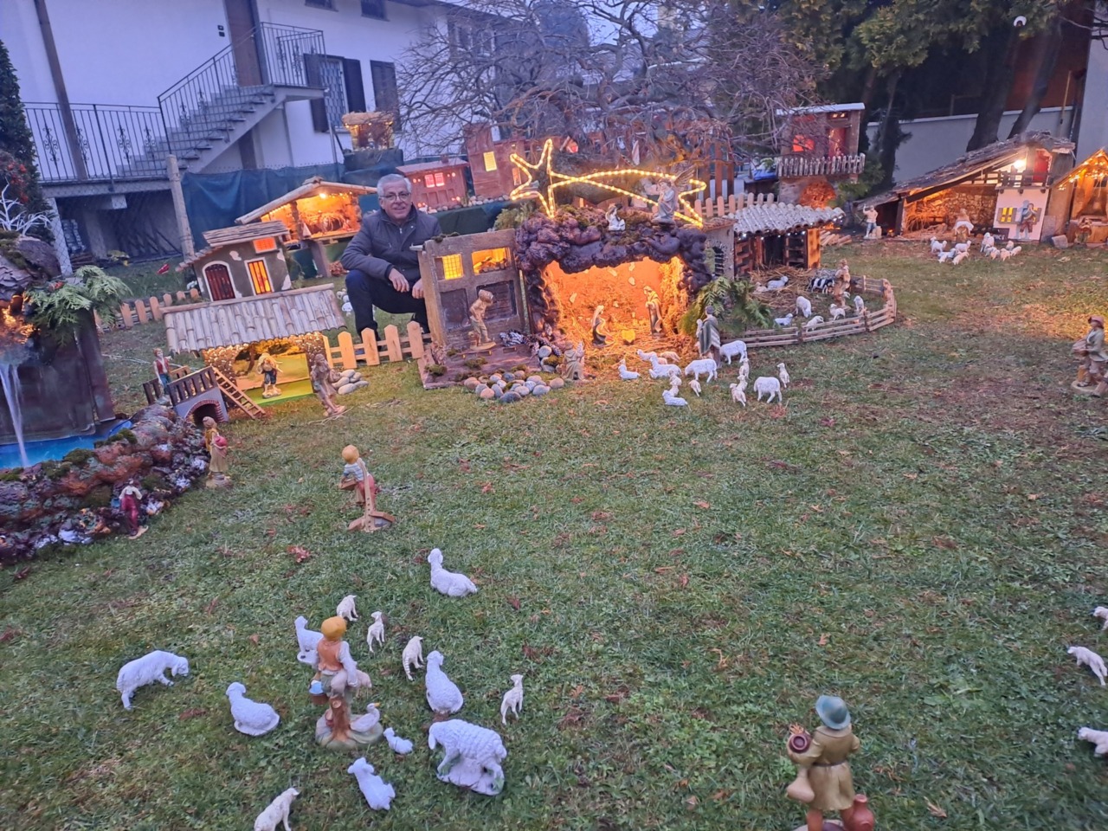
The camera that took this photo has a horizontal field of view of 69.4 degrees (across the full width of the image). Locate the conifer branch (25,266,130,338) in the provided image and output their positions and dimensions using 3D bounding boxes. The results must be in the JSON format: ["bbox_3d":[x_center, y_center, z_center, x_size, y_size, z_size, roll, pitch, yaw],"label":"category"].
[{"bbox_3d":[-2.104,-0.503,3.540,0.414,0.279,0.279,-10,19,-19],"label":"conifer branch"}]

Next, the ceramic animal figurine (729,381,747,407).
[{"bbox_3d":[0.765,-0.089,3.330,0.042,0.088,0.082,-12,19,-25],"label":"ceramic animal figurine"}]

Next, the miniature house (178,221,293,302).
[{"bbox_3d":[-2.595,-1.270,6.600,0.770,0.590,0.400,-16,18,-23],"label":"miniature house"}]

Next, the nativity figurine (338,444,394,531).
[{"bbox_3d":[-0.610,0.212,2.604,0.150,0.280,0.140,9,22,35],"label":"nativity figurine"}]

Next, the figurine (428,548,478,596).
[{"bbox_3d":[-0.279,0.438,2.231,0.132,0.113,0.062,0,18,12],"label":"figurine"}]

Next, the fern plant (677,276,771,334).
[{"bbox_3d":[0.903,-0.599,4.288,0.460,0.290,0.330,-5,18,-5],"label":"fern plant"}]

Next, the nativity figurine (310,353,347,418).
[{"bbox_3d":[-0.994,-0.133,3.530,0.125,0.275,0.100,10,22,39],"label":"nativity figurine"}]

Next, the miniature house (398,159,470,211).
[{"bbox_3d":[-1.142,-2.186,7.550,0.580,0.420,0.310,-14,18,-21],"label":"miniature house"}]

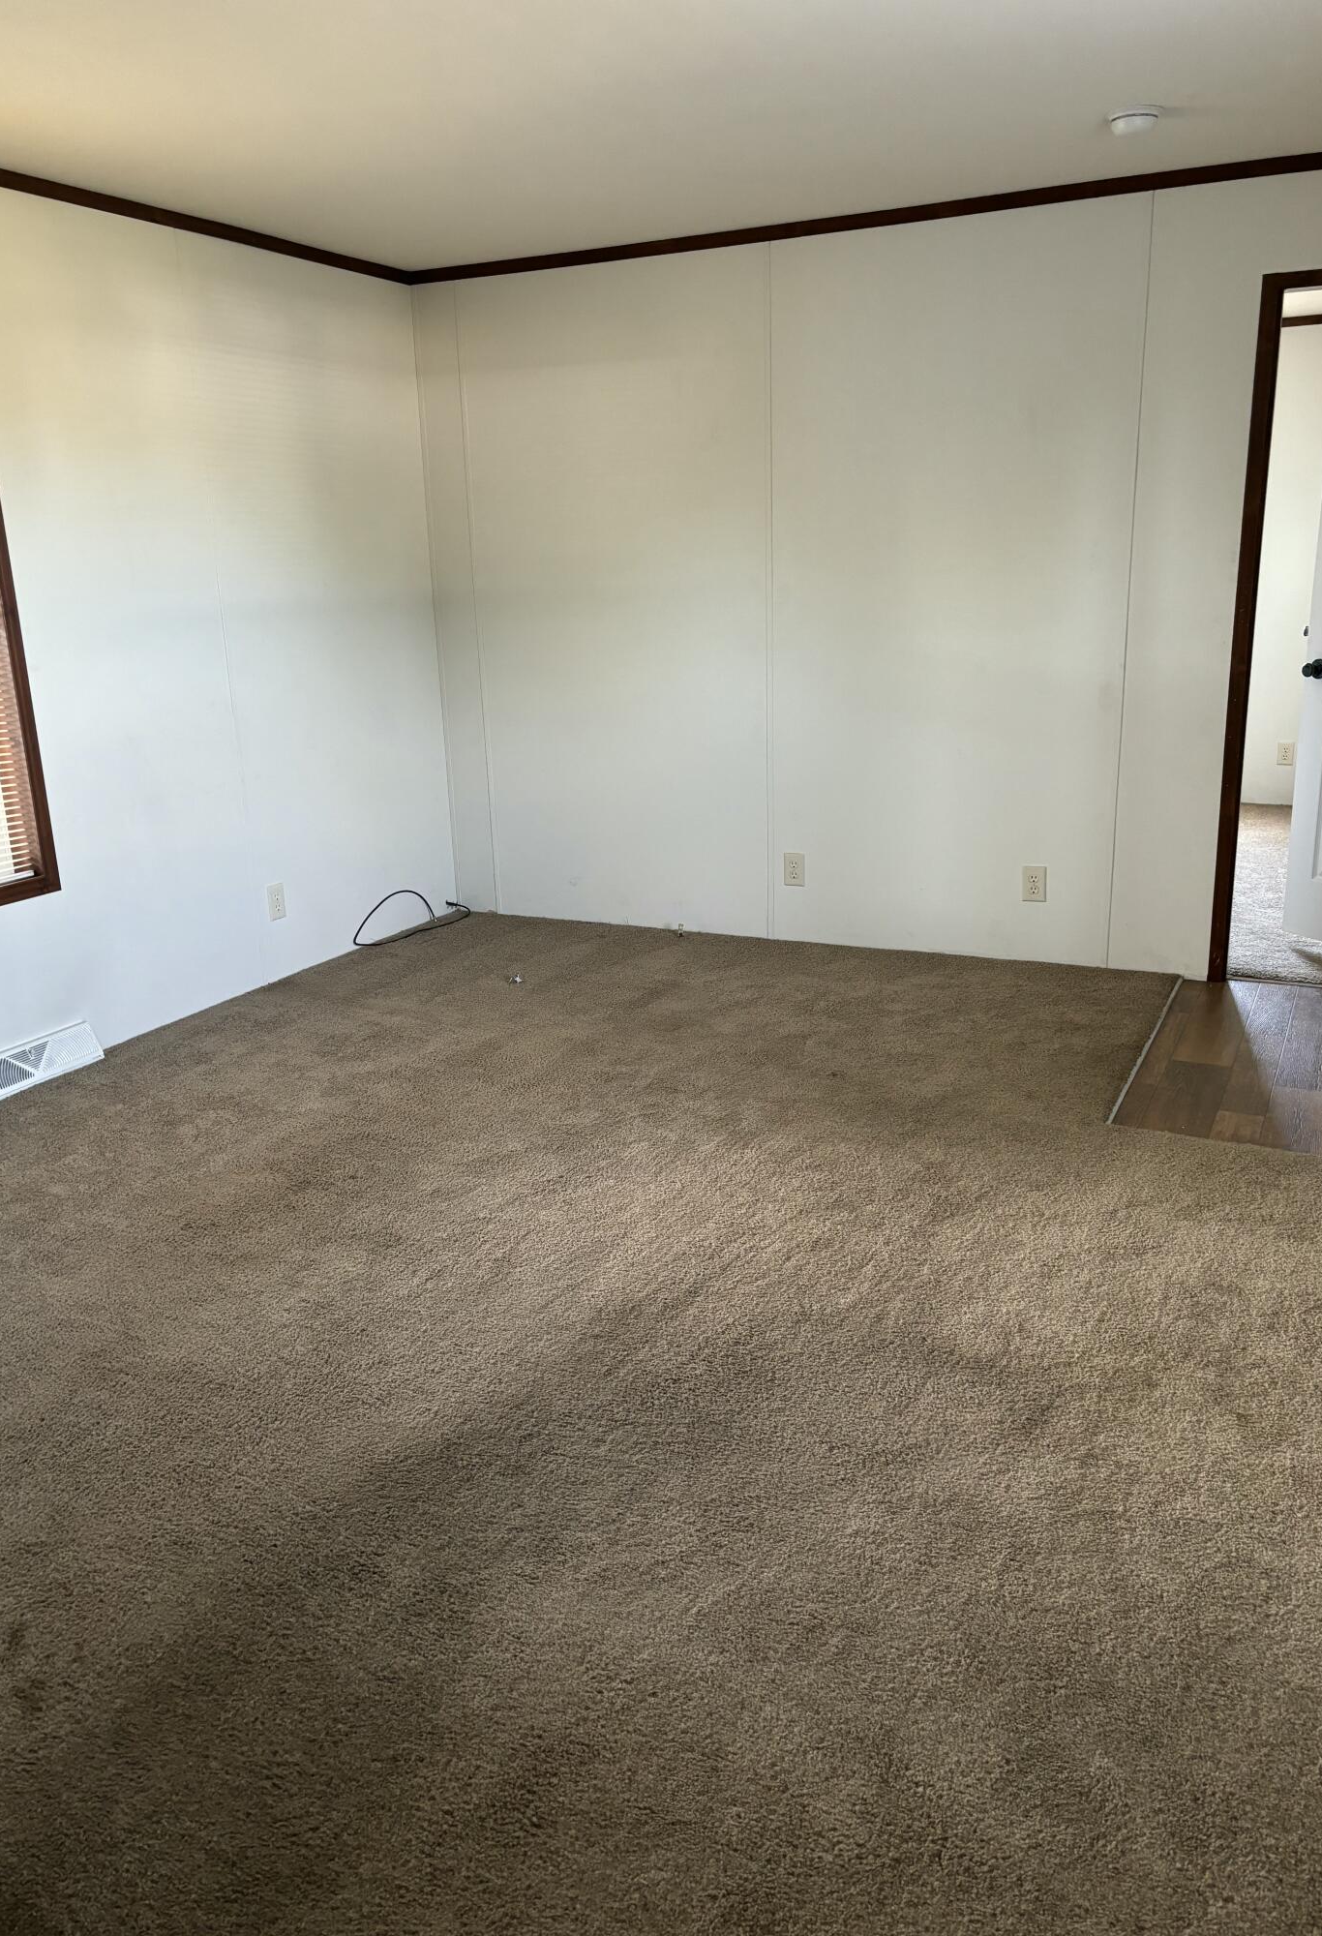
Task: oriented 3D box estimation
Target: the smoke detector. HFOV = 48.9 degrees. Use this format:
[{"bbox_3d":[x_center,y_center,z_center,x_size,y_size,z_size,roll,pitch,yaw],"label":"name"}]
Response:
[{"bbox_3d":[1.180,-2.102,3.618,0.138,0.042,0.138,6,18,26],"label":"smoke detector"}]

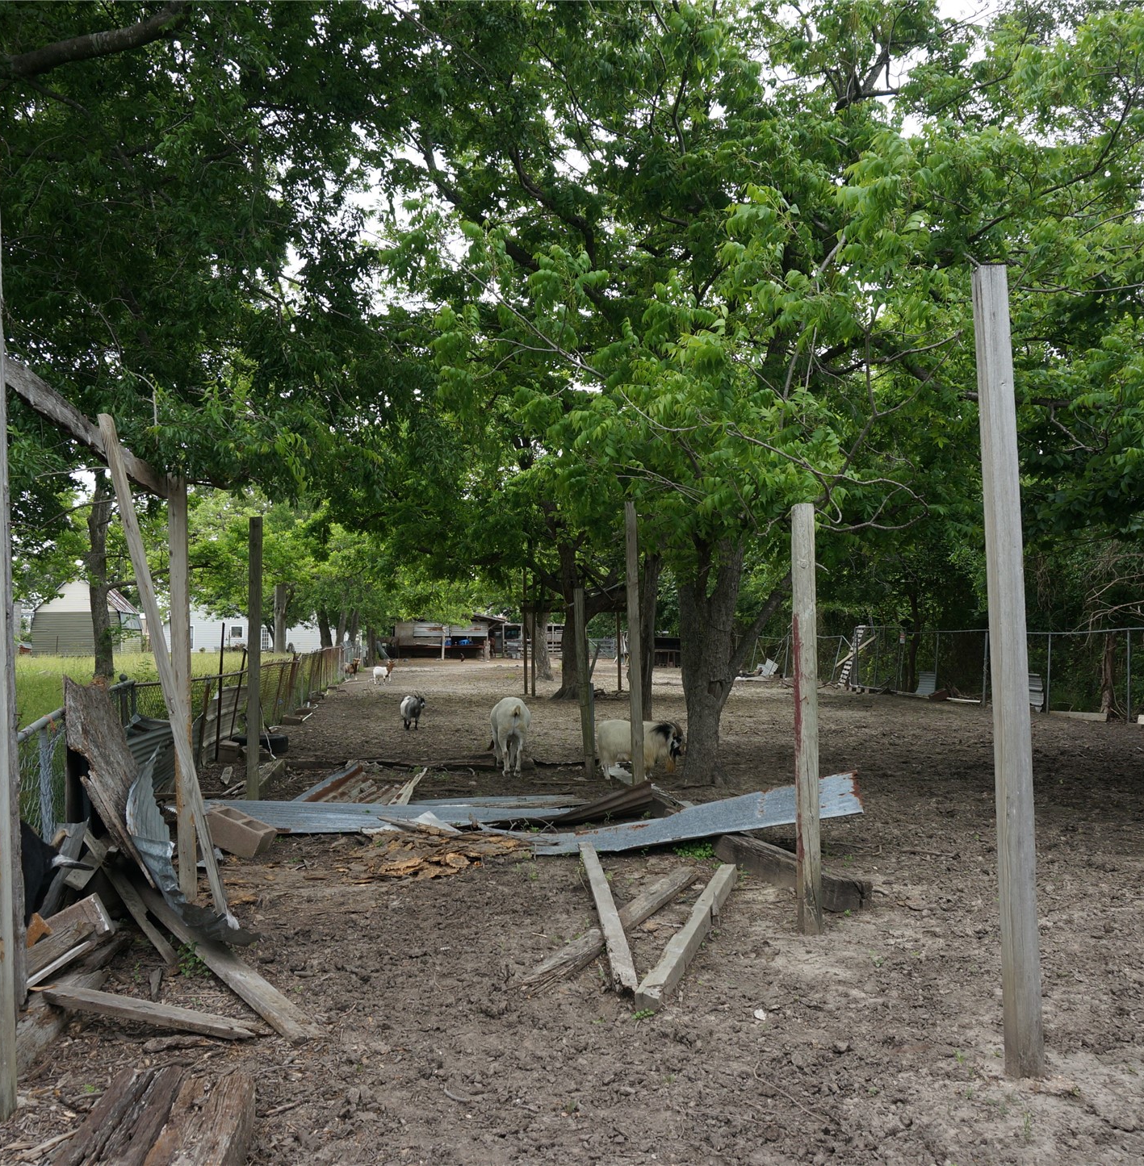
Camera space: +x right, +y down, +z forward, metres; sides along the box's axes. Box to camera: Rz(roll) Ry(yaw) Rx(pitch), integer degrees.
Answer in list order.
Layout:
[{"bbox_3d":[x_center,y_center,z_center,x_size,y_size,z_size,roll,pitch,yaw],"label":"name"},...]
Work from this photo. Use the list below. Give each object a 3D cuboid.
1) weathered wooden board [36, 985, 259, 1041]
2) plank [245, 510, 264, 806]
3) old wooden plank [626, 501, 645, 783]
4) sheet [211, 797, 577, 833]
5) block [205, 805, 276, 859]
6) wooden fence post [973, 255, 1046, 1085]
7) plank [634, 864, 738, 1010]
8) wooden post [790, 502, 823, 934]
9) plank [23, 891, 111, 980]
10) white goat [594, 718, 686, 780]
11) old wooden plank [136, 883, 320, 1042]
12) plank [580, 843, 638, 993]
[{"bbox_3d":[-1.512,1.544,4.227,0.767,0.040,0.095,9,-3,1],"label":"weathered wooden board"},{"bbox_3d":[-2.816,0.701,10.405,0.092,2.573,0.092,0,-3,-2],"label":"plank"},{"bbox_3d":[0.583,0.563,10.809,0.090,2.648,0.090,-1,-3,-7],"label":"old wooden plank"},{"bbox_3d":[-1.489,1.724,8.634,2.850,0.090,0.703,0,3,0],"label":"sheet"},{"bbox_3d":[-2.251,1.703,7.950,0.395,0.194,0.190,20,4,14],"label":"block"},{"bbox_3d":[1.427,0.253,3.846,0.092,2.657,0.092,-1,-4,-2],"label":"wooden fence post"},{"bbox_3d":[0.585,1.588,5.447,0.085,0.077,2.487,-1,-3,14],"label":"plank"},{"bbox_3d":[1.100,0.621,5.468,0.086,1.990,0.086,0,-3,-2],"label":"wooden post"},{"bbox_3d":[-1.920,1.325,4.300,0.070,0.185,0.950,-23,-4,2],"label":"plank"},{"bbox_3d":[0.713,1.724,12.285,0.950,0.648,0.320,-1,-3,6],"label":"white goat"},{"bbox_3d":[-1.490,1.526,4.825,0.135,0.045,2.073,2,0,-35],"label":"old wooden plank"},{"bbox_3d":[0.147,1.614,5.953,0.092,0.045,3.151,-1,-3,-2],"label":"plank"}]

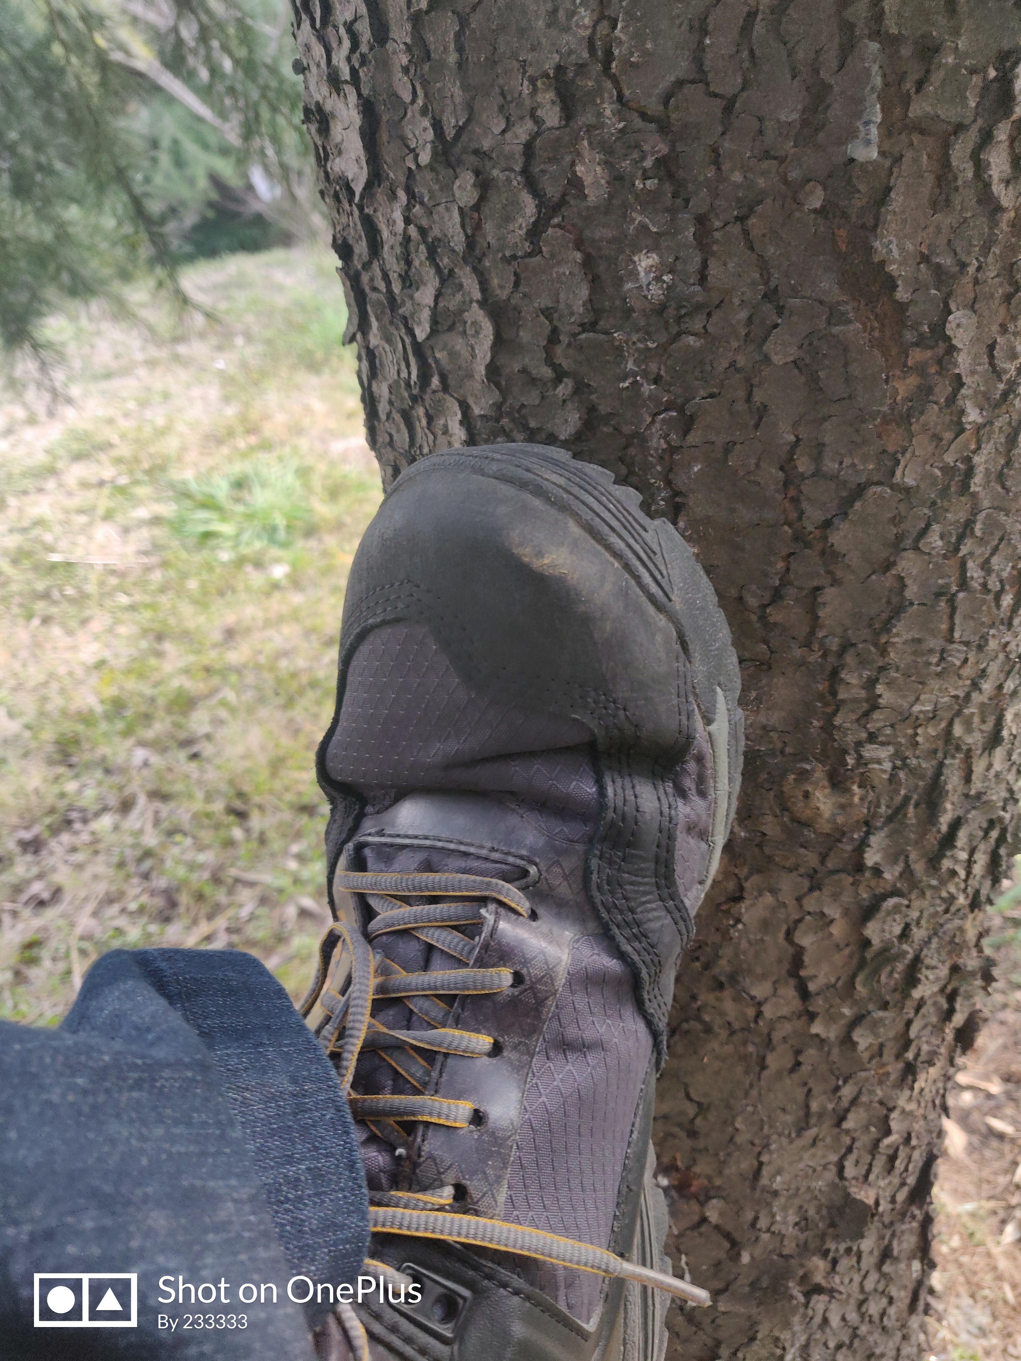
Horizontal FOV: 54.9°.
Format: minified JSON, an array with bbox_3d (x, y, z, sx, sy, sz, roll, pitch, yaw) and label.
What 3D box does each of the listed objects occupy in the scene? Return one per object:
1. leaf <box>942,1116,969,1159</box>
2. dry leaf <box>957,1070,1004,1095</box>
[{"bbox_3d":[0.498,0.510,1.100,0.025,0.014,0.051,-9,32,-4],"label":"leaf"},{"bbox_3d":[0.551,0.470,1.155,0.051,0.014,0.023,11,36,25],"label":"dry leaf"}]

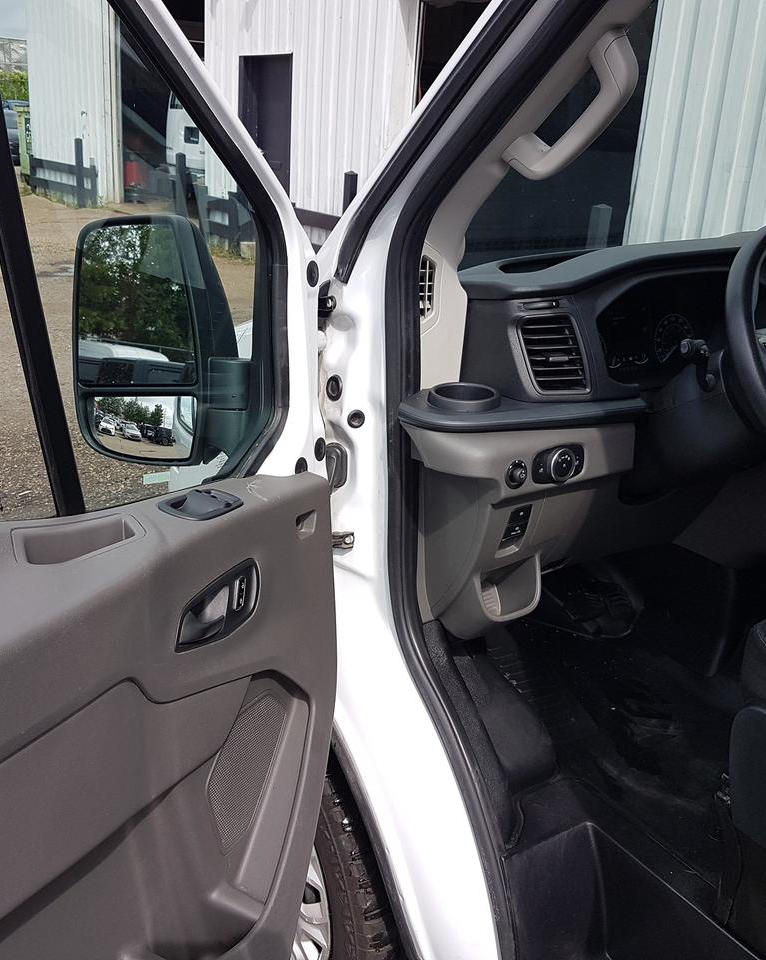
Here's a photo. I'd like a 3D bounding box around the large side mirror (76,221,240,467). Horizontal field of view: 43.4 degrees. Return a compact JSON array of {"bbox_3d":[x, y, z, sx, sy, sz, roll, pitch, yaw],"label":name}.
[{"bbox_3d":[-0.311,-0.201,1.365,0.205,0.340,0.130,7,19,10],"label":"large side mirror"}]

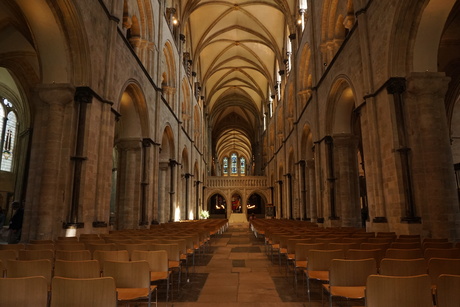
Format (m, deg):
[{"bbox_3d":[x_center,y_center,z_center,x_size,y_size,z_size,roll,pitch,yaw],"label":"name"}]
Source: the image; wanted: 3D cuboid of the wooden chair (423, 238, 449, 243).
[{"bbox_3d":[3.973,2.080,6.039,0.500,0.800,0.530,-1,-11,1],"label":"wooden chair"}]

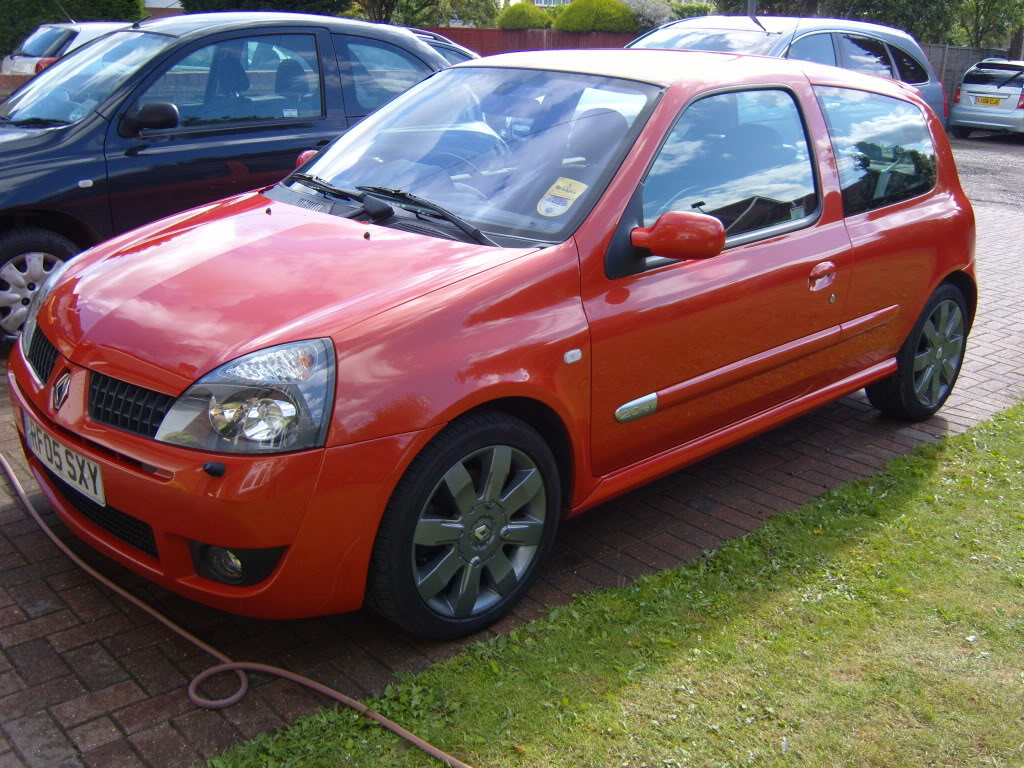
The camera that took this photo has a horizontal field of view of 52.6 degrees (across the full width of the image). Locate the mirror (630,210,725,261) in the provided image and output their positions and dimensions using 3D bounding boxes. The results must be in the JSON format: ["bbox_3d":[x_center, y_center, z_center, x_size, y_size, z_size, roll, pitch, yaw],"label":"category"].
[{"bbox_3d":[0.433,-0.378,2.634,0.160,0.130,0.210,-15,25,-42],"label":"mirror"}]

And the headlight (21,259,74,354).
[{"bbox_3d":[-1.329,-0.254,2.952,0.290,0.265,0.370,-9,22,-31],"label":"headlight"}]

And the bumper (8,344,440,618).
[{"bbox_3d":[-0.915,0.147,2.704,0.600,0.470,1.630,-15,25,-42],"label":"bumper"}]

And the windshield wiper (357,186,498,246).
[{"bbox_3d":[-0.242,-0.467,2.864,0.090,0.070,0.705,-38,42,-22],"label":"windshield wiper"}]

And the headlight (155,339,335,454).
[{"bbox_3d":[-0.560,0.024,2.202,0.370,0.265,0.290,14,22,32],"label":"headlight"}]

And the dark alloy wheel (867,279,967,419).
[{"bbox_3d":[1.641,-0.148,4.195,0.580,0.580,0.200,-15,25,-42],"label":"dark alloy wheel"}]

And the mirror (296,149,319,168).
[{"bbox_3d":[-0.746,-0.804,3.783,0.160,0.130,0.210,-15,25,-42],"label":"mirror"}]

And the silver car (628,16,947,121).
[{"bbox_3d":[1.745,-2.104,8.362,4.500,1.680,1.820,-15,25,-42],"label":"silver car"}]

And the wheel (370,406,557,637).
[{"bbox_3d":[-0.132,0.330,2.540,0.580,0.580,0.200,-15,25,-42],"label":"wheel"}]

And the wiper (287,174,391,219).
[{"bbox_3d":[-0.543,-0.586,3.177,0.090,0.070,0.671,-35,37,-19],"label":"wiper"}]

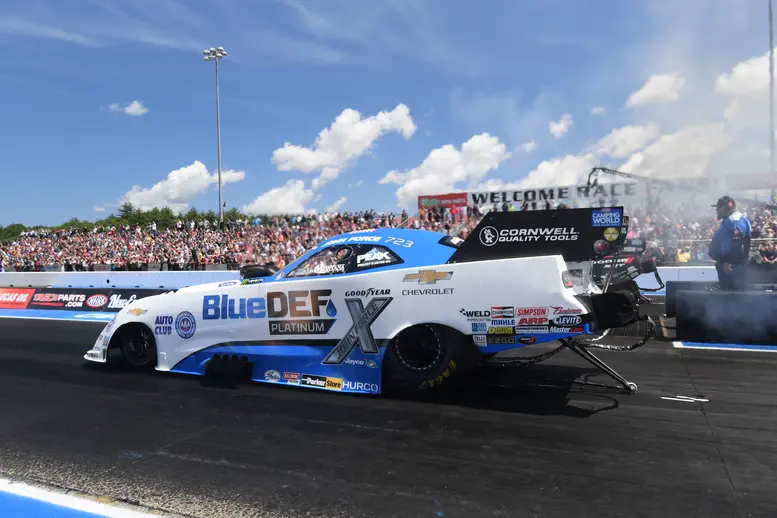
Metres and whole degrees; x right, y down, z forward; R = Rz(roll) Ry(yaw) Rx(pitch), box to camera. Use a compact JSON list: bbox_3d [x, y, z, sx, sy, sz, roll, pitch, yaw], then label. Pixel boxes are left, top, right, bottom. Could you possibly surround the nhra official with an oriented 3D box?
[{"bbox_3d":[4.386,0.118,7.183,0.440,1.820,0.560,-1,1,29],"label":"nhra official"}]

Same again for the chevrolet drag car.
[{"bbox_3d":[-0.599,0.393,6.128,6.000,1.550,1.980,-1,1,23],"label":"chevrolet drag car"}]

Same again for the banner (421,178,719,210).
[{"bbox_3d":[13.281,-5.149,45.240,23.198,1.200,0.100,-1,1,23],"label":"banner"}]

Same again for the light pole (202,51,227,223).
[{"bbox_3d":[-17.562,-10.508,57.789,3.000,22.200,0.800,-1,1,23],"label":"light pole"}]

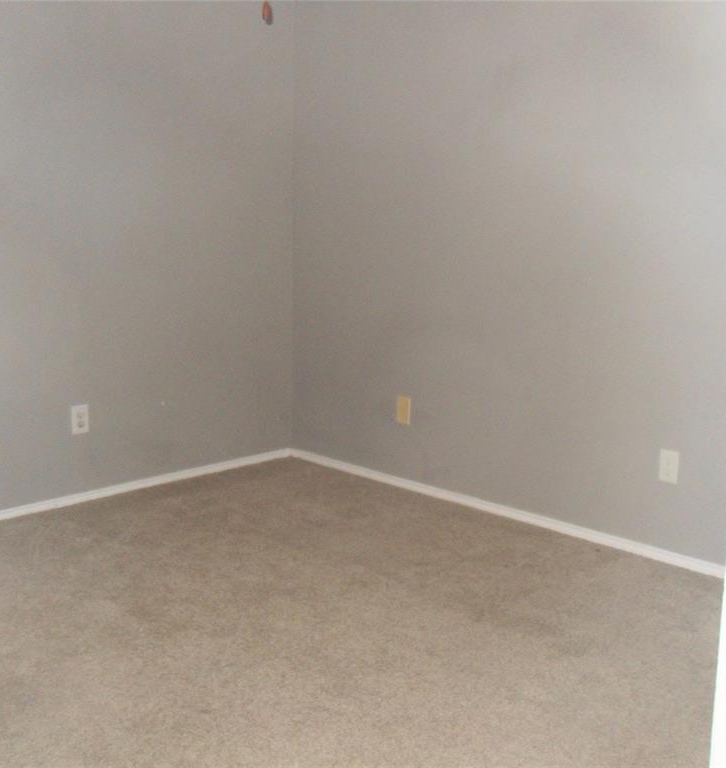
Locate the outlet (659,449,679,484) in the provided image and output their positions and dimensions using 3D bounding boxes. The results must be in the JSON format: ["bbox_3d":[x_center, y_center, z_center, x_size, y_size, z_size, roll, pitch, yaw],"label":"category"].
[{"bbox_3d":[1.048,0.281,3.547,0.071,0.115,0.008,11,15,43],"label":"outlet"}]

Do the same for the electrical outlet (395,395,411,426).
[{"bbox_3d":[0.171,0.110,4.387,0.071,0.115,0.008,11,15,43],"label":"electrical outlet"}]

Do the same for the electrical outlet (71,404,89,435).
[{"bbox_3d":[-1.117,0.139,4.088,0.008,0.115,0.071,11,15,43],"label":"electrical outlet"}]

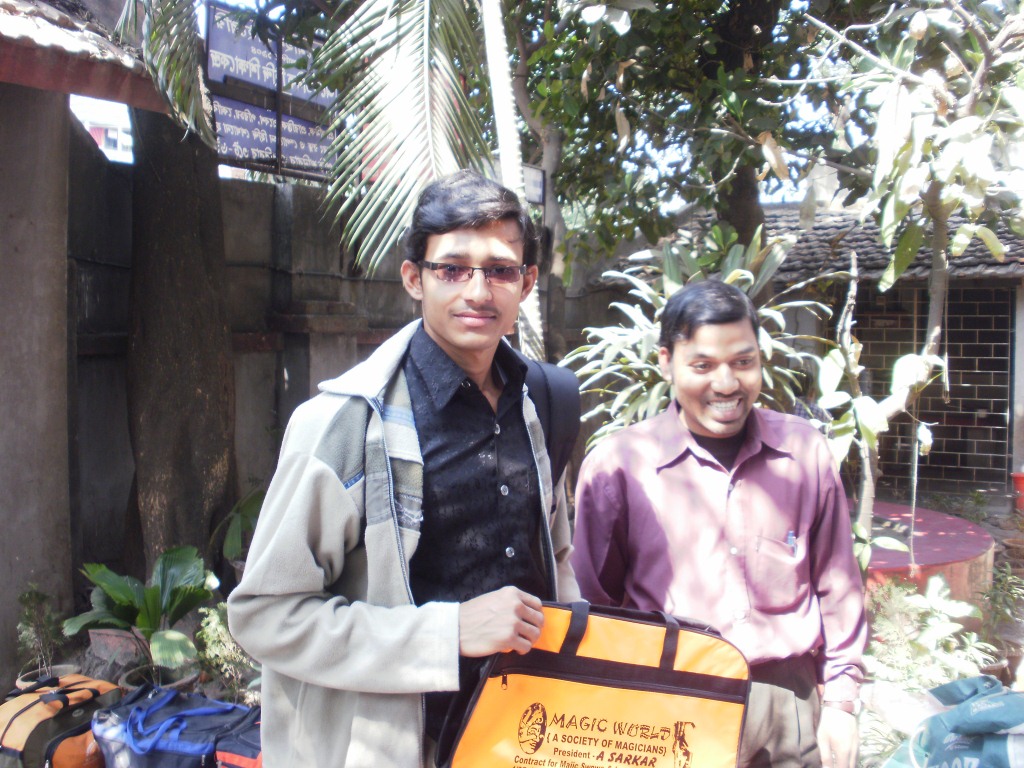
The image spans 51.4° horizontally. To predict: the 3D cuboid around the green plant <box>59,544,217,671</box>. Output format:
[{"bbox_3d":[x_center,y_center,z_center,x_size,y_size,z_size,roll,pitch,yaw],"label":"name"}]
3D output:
[{"bbox_3d":[-1.361,0.822,3.900,0.570,0.470,0.520,0,3,0],"label":"green plant"}]

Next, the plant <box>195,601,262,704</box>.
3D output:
[{"bbox_3d":[-1.007,0.974,3.850,0.280,0.380,0.270,0,3,0],"label":"plant"}]

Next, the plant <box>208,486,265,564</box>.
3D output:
[{"bbox_3d":[-1.135,0.602,4.500,0.360,0.380,0.340,0,3,0],"label":"plant"}]

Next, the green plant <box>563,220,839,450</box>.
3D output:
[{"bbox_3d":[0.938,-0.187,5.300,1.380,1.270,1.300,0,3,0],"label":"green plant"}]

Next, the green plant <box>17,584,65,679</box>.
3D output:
[{"bbox_3d":[-1.767,0.930,4.000,0.190,0.360,0.190,0,3,0],"label":"green plant"}]

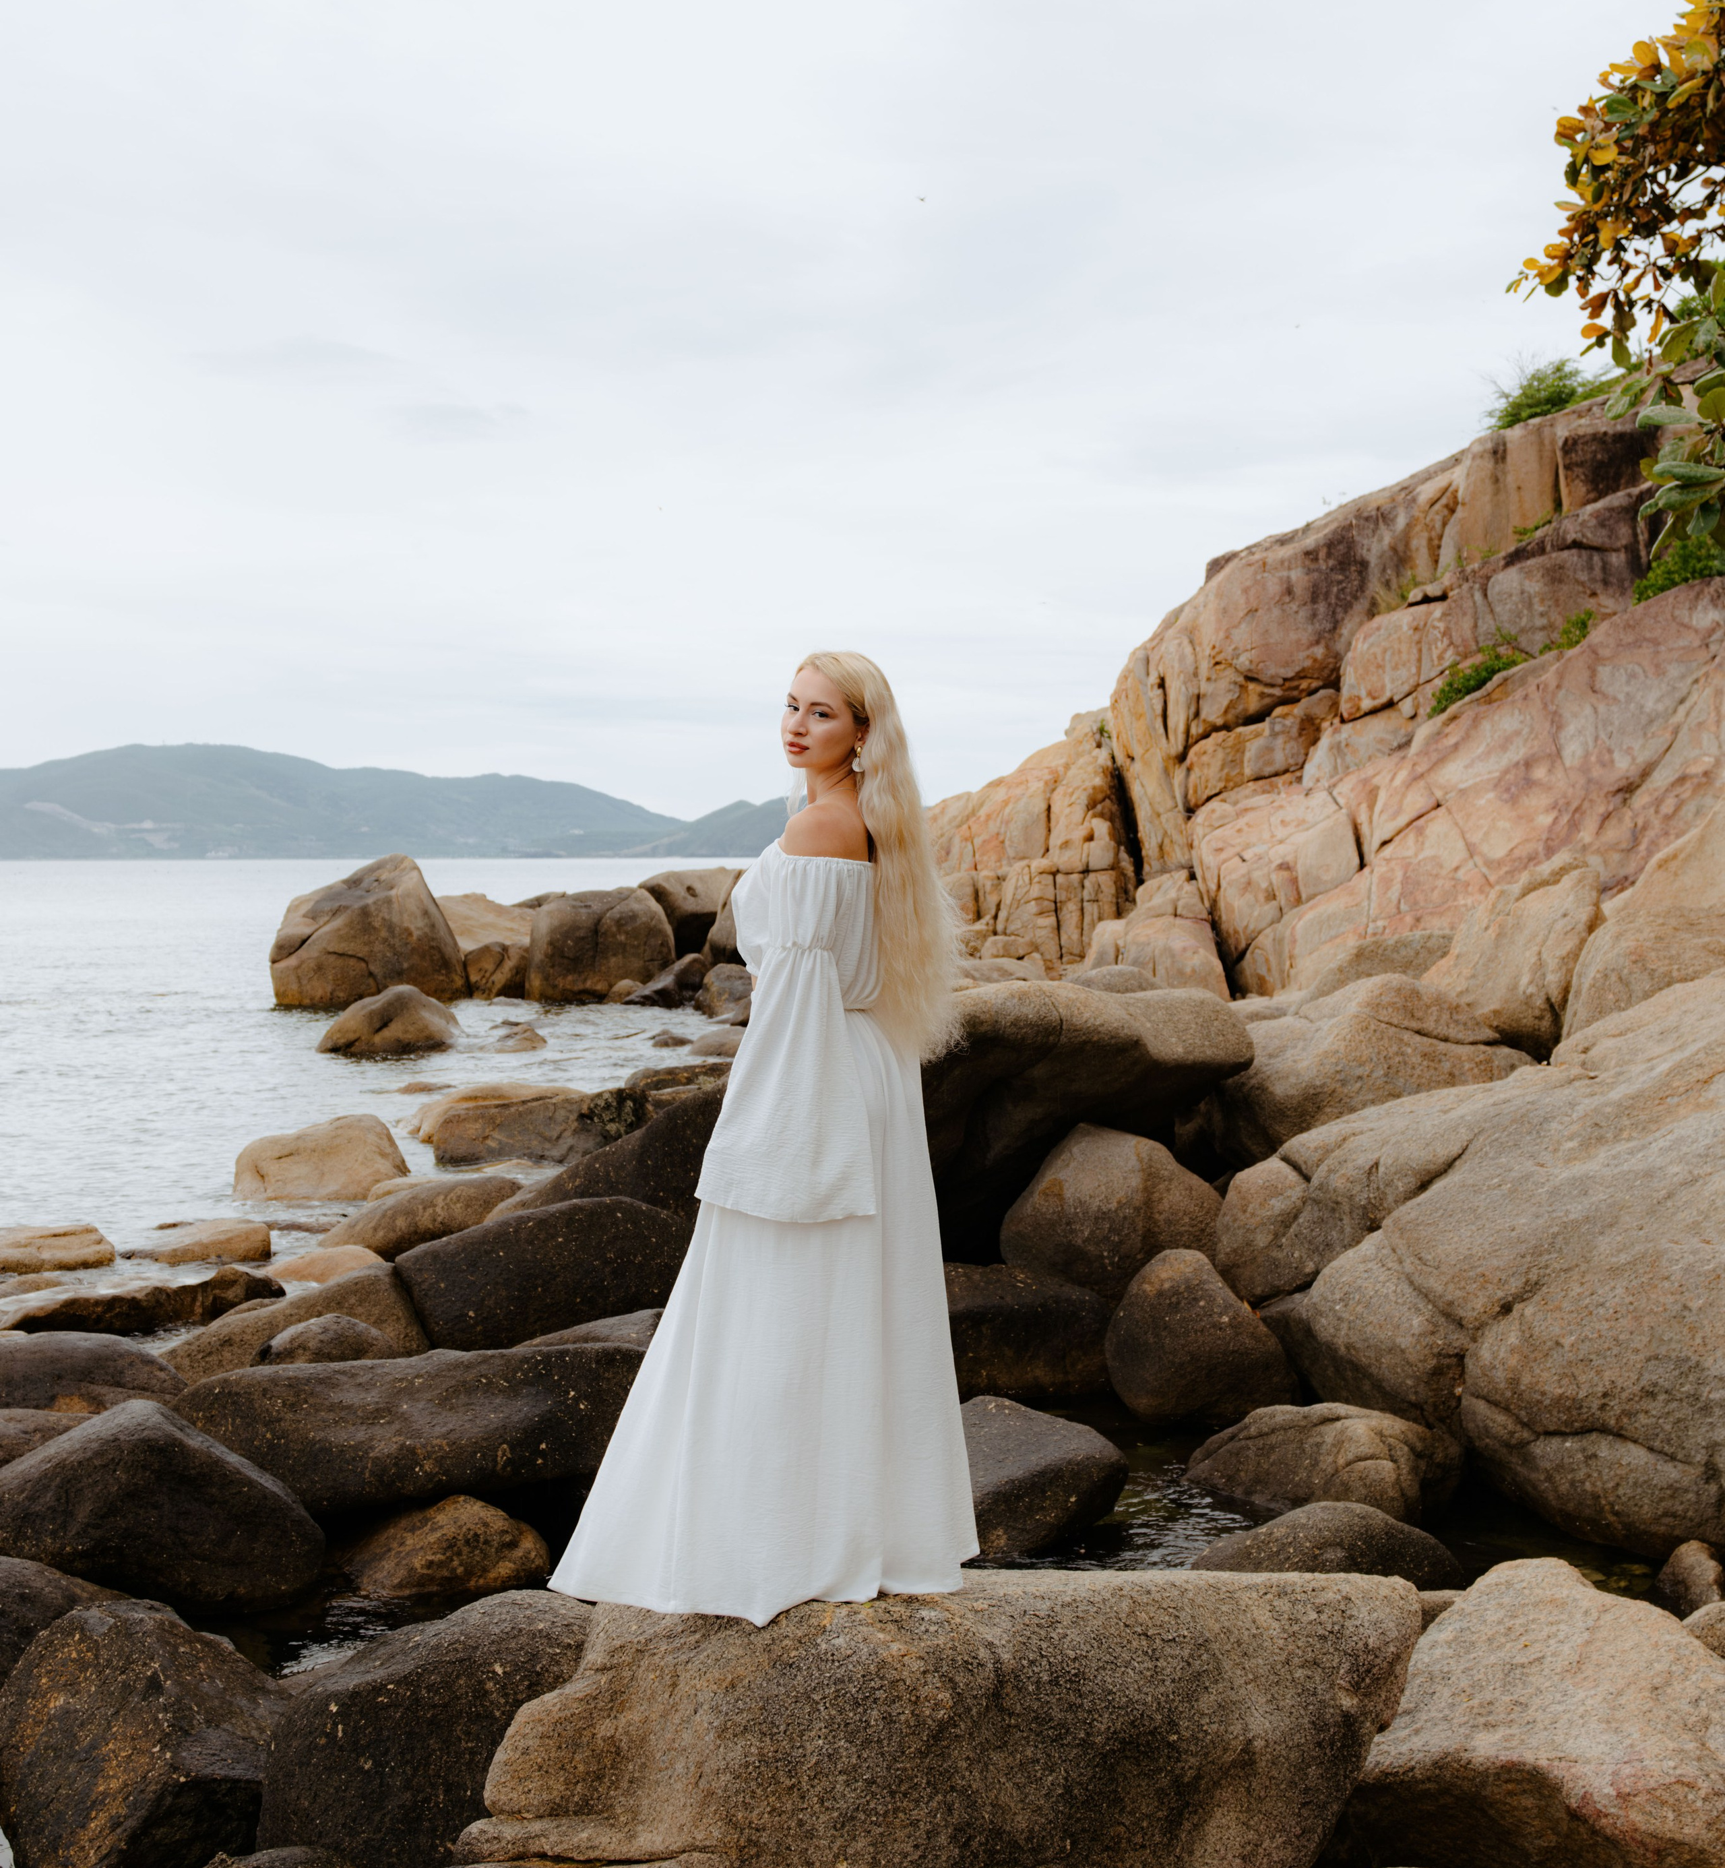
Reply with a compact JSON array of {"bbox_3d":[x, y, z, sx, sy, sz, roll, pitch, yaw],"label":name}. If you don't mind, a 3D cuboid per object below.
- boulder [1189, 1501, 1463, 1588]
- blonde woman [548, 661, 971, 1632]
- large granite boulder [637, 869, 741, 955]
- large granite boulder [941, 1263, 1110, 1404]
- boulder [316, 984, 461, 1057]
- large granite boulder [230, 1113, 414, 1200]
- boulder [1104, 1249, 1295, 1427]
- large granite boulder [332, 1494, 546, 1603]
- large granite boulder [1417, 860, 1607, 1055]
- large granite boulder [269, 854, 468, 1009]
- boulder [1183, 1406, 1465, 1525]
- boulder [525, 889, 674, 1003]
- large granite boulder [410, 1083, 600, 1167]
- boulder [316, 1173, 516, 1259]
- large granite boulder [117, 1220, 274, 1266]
[{"bbox_3d":[1.406,1.921,7.200,0.860,0.420,0.680,0,2,11],"label":"boulder"},{"bbox_3d":[-0.178,0.349,4.360,0.760,1.735,0.580,0,2,10],"label":"blonde woman"},{"bbox_3d":[-2.963,-0.305,39.500,1.950,1.582,1.800,0,2,0],"label":"large granite boulder"},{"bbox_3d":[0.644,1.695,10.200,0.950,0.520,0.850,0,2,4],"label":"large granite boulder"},{"bbox_3d":[-5.346,0.959,26.800,1.620,0.809,1.350,0,2,0],"label":"boulder"},{"bbox_3d":[-3.656,1.540,16.000,1.180,0.600,0.950,0,2,-13],"label":"large granite boulder"},{"bbox_3d":[1.374,1.643,9.650,0.770,0.700,0.750,0,2,8],"label":"boulder"},{"bbox_3d":[-1.330,1.931,7.500,0.680,0.340,0.600,0,2,-10],"label":"large granite boulder"},{"bbox_3d":[4.256,0.180,15.500,1.200,1.290,1.100,1,2,15],"label":"large granite boulder"},{"bbox_3d":[-7.275,-0.021,34.900,2.850,2.309,2.400,0,2,0],"label":"large granite boulder"},{"bbox_3d":[1.620,1.811,8.300,0.970,0.390,0.750,0,2,0],"label":"boulder"},{"bbox_3d":[-4.078,0.166,36.800,2.350,1.813,2.100,0,2,0],"label":"boulder"},{"bbox_3d":[-2.732,1.473,18.100,1.450,0.560,1.250,0,2,-9],"label":"large granite boulder"},{"bbox_3d":[-2.539,1.592,13.600,1.200,0.408,0.850,0,2,0],"label":"boulder"},{"bbox_3d":[-3.773,1.766,13.450,0.900,0.230,0.720,0,2,-16],"label":"large granite boulder"}]

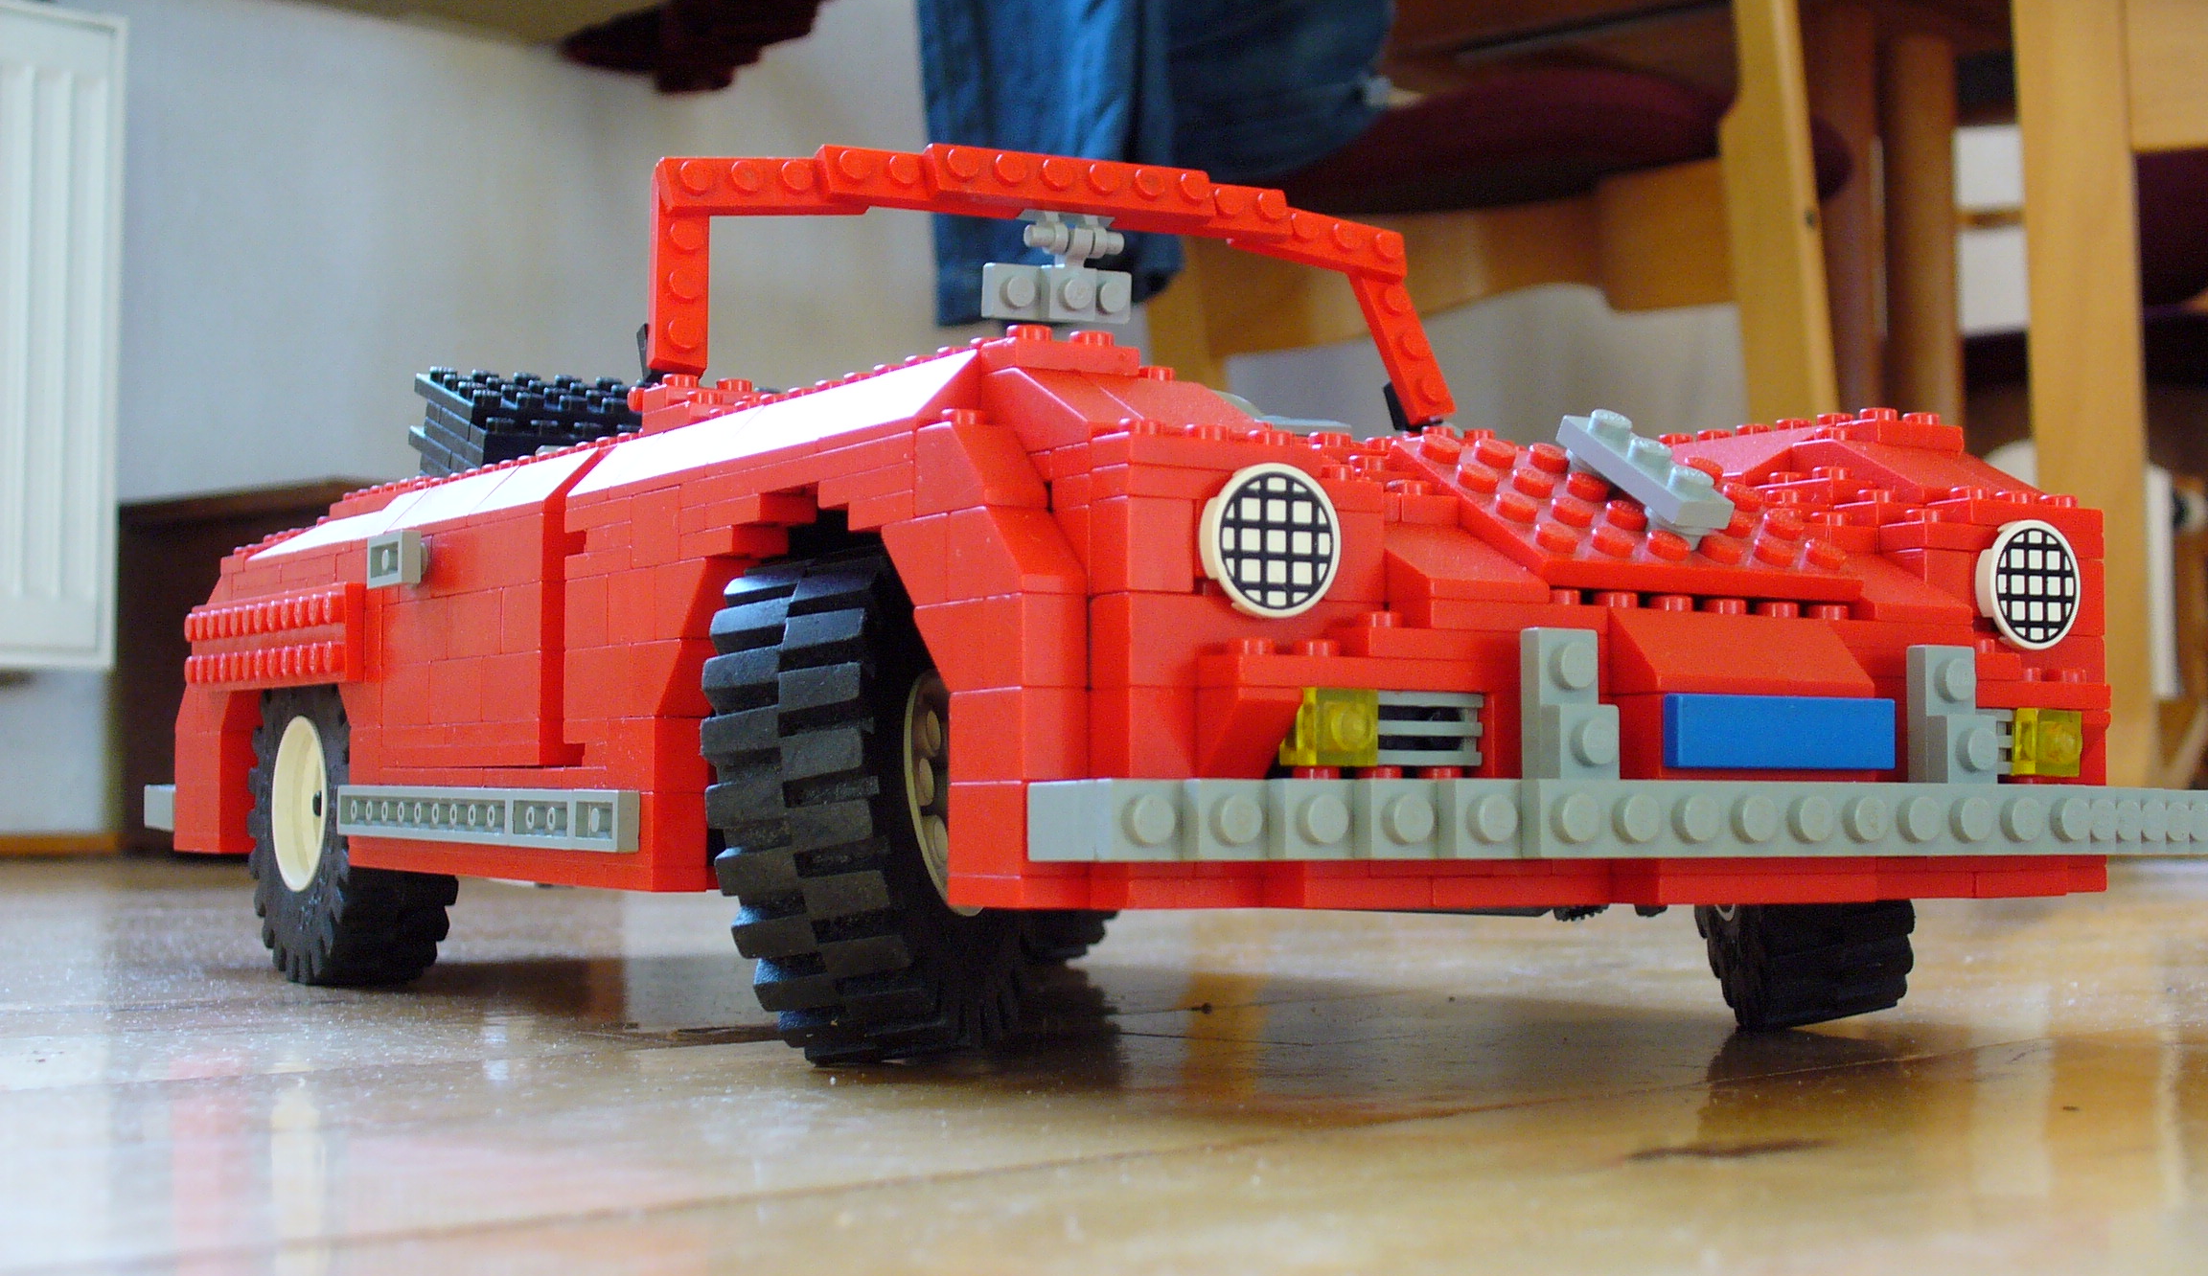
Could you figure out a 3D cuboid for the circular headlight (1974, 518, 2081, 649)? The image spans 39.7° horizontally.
[{"bbox_3d":[0.113,-0.006,0.376,0.016,0.016,0.003,2,-3,-31],"label":"circular headlight"}]

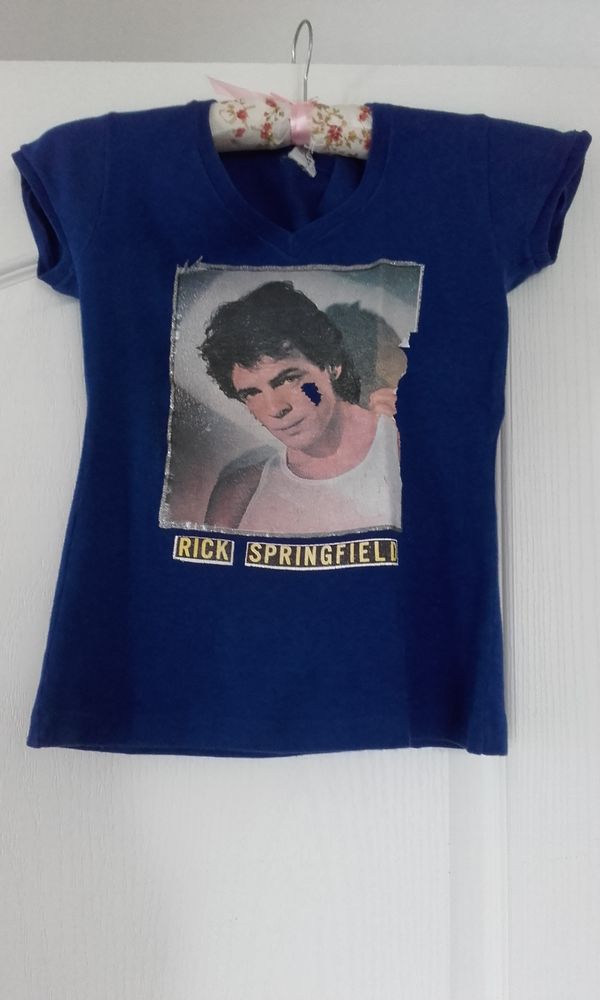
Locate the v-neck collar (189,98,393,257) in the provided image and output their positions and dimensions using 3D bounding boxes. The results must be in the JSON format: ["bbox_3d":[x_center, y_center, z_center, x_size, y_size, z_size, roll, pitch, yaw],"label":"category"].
[{"bbox_3d":[-0.009,-0.298,0.772,0.187,0.145,0.050,0,-4,0],"label":"v-neck collar"}]

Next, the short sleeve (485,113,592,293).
[{"bbox_3d":[0.224,-0.280,0.785,0.101,0.163,0.050,0,-4,0],"label":"short sleeve"}]

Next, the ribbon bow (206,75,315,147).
[{"bbox_3d":[-0.037,-0.364,0.780,0.100,0.064,0.045,0,-4,0],"label":"ribbon bow"}]

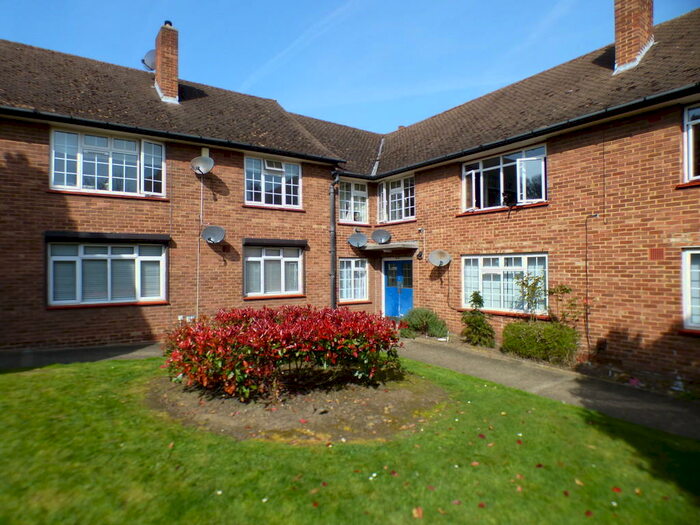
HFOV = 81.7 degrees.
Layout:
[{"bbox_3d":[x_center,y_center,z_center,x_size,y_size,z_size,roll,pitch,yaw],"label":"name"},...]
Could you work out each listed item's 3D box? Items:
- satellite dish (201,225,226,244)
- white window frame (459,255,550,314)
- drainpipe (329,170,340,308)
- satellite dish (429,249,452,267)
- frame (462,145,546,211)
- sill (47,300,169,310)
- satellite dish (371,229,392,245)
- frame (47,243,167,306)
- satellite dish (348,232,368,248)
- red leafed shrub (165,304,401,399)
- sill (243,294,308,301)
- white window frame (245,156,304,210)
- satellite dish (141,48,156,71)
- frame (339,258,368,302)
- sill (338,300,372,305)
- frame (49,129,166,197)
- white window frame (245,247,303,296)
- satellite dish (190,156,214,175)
[{"bbox_3d":[-3.336,-0.684,9.882,0.580,0.480,0.350,0,0,3],"label":"satellite dish"},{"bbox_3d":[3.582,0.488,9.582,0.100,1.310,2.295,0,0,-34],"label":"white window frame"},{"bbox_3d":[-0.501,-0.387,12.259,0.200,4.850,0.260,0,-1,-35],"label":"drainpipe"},{"bbox_3d":[2.393,-0.132,10.694,0.610,0.480,0.380,-1,-1,6],"label":"satellite dish"},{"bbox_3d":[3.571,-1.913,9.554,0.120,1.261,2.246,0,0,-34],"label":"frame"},{"bbox_3d":[-5.282,0.963,9.002,2.327,0.080,0.150,0,-1,-35],"label":"sill"},{"bbox_3d":[1.019,-0.841,13.087,0.580,0.480,0.350,0,0,3],"label":"satellite dish"},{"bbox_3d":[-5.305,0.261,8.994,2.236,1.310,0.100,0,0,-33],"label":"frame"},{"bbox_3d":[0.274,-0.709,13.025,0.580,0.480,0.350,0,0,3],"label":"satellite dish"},{"bbox_3d":[-0.973,1.356,6.636,3.669,1.085,2.100,-1,-1,-15],"label":"red leafed shrub"},{"bbox_3d":[-2.005,0.944,11.008,1.783,0.080,0.150,0,0,-33],"label":"sill"},{"bbox_3d":[-2.113,-2.202,11.399,1.751,1.316,0.100,0,-1,-35],"label":"white window frame"},{"bbox_3d":[-6.025,-6.209,12.400,0.660,0.640,0.450,-1,-1,6],"label":"satellite dish"},{"bbox_3d":[0.147,0.572,12.888,1.155,1.368,0.100,0,-1,-35],"label":"frame"},{"bbox_3d":[0.182,1.291,12.815,1.306,0.075,0.150,0,-1,-35],"label":"sill"},{"bbox_3d":[-5.304,-2.172,9.005,2.206,1.290,0.100,0,0,-33],"label":"frame"},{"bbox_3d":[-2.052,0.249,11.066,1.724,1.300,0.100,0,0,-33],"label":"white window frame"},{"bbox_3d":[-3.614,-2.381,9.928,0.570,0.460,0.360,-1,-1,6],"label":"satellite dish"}]

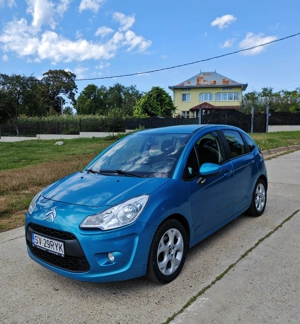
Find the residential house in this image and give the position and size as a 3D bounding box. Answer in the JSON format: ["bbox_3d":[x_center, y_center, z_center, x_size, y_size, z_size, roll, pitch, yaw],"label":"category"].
[{"bbox_3d":[9.850,-11.186,53.800,12.700,10.300,11.000,-1,7,5],"label":"residential house"}]

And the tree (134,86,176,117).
[{"bbox_3d":[0.714,-6.739,39.000,5.400,5.900,5.200,-1,7,0],"label":"tree"}]

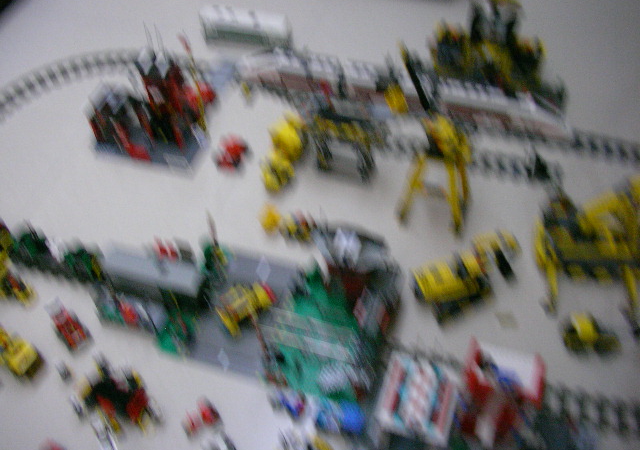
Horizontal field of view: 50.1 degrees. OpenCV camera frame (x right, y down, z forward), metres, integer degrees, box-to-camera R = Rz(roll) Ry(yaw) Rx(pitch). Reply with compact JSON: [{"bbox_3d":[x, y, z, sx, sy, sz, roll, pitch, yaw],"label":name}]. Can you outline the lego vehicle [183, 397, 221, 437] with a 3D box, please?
[{"bbox_3d":[-0.204,0.337,1.202,0.063,0.030,0.040,-31,56,-20],"label":"lego vehicle"}]

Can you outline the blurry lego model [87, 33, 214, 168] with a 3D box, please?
[{"bbox_3d":[-0.379,-0.262,1.505,0.252,0.222,0.138,13,58,14],"label":"blurry lego model"}]

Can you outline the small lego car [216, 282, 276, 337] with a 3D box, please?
[{"bbox_3d":[-0.143,0.160,1.323,0.098,0.048,0.052,-33,57,-21],"label":"small lego car"}]

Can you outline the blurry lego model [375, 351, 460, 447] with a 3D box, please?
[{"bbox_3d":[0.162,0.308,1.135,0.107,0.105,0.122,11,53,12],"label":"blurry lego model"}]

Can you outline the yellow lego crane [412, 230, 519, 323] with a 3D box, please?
[{"bbox_3d":[0.276,0.091,1.283,0.192,0.079,0.074,-21,56,-9],"label":"yellow lego crane"}]

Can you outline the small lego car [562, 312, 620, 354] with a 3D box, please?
[{"bbox_3d":[0.480,0.195,1.212,0.084,0.044,0.049,0,55,6],"label":"small lego car"}]

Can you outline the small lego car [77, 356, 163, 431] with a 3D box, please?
[{"bbox_3d":[-0.360,0.303,1.208,0.123,0.064,0.099,4,56,8],"label":"small lego car"}]

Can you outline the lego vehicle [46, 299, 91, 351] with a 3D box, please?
[{"bbox_3d":[-0.485,0.193,1.331,0.046,0.032,0.096,-31,56,-20],"label":"lego vehicle"}]

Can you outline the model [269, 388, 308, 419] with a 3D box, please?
[{"bbox_3d":[-0.055,0.317,1.209,0.060,0.030,0.039,9,53,10],"label":"model"}]

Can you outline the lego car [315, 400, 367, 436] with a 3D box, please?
[{"bbox_3d":[0.039,0.332,1.185,0.078,0.041,0.042,9,53,10],"label":"lego car"}]

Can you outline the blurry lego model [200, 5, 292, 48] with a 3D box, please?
[{"bbox_3d":[-0.197,-0.538,1.867,0.228,0.074,0.055,9,53,10],"label":"blurry lego model"}]

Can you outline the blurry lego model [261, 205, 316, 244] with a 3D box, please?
[{"bbox_3d":[-0.070,-0.004,1.405,0.103,0.041,0.049,17,59,17],"label":"blurry lego model"}]

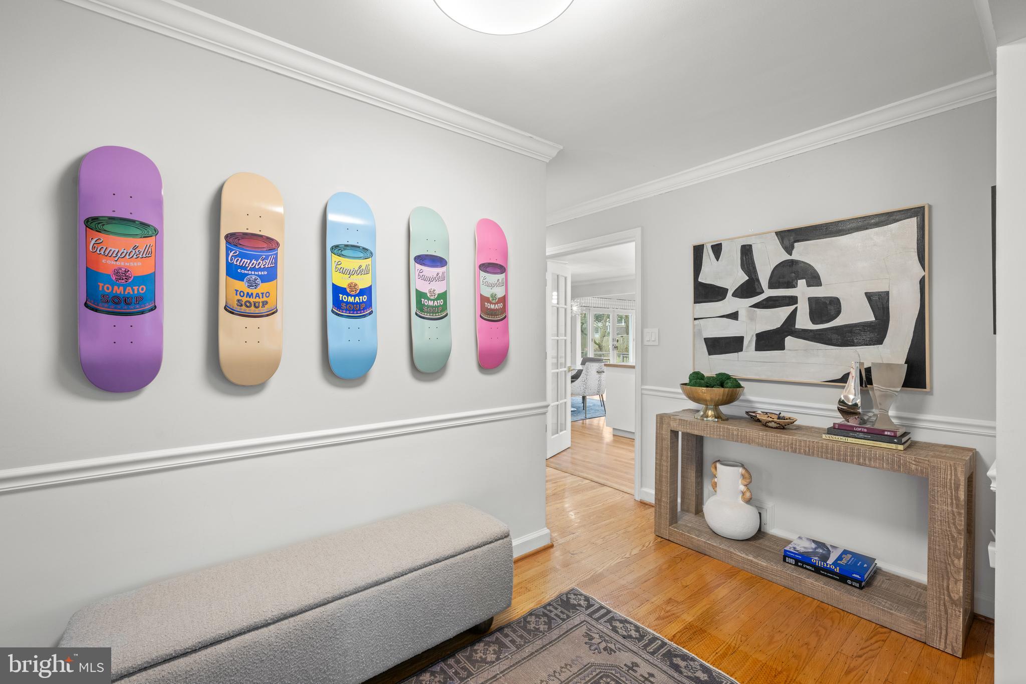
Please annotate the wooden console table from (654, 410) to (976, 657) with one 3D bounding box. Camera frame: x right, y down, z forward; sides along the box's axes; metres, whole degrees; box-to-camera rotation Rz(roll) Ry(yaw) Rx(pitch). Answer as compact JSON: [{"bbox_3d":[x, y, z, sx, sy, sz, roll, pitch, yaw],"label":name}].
[{"bbox_3d":[1.496,0.857,2.336,0.389,0.776,1.358,-1,1,-39],"label":"wooden console table"}]

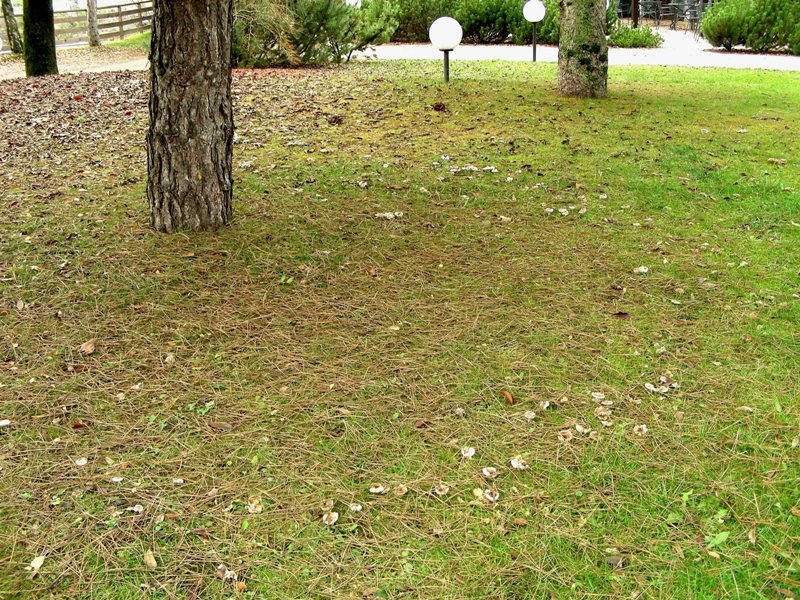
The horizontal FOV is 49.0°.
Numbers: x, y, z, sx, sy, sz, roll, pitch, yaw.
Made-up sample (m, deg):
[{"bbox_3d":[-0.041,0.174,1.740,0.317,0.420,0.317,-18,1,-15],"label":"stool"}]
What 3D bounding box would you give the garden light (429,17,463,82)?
[{"bbox_3d":[0.560,-3.072,10.783,0.410,0.793,0.410,0,20,0],"label":"garden light"}]

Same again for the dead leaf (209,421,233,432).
[{"bbox_3d":[-0.606,0.427,2.967,0.085,0.016,0.035,8,22,20],"label":"dead leaf"}]

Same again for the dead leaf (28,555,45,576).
[{"bbox_3d":[-0.952,0.695,2.300,0.035,0.016,0.078,0,20,0],"label":"dead leaf"}]

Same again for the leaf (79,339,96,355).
[{"bbox_3d":[-1.263,0.190,3.550,0.052,0.034,0.080,4,21,10],"label":"leaf"}]

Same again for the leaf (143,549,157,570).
[{"bbox_3d":[-0.662,0.687,2.321,0.031,0.014,0.085,-3,21,-8],"label":"leaf"}]

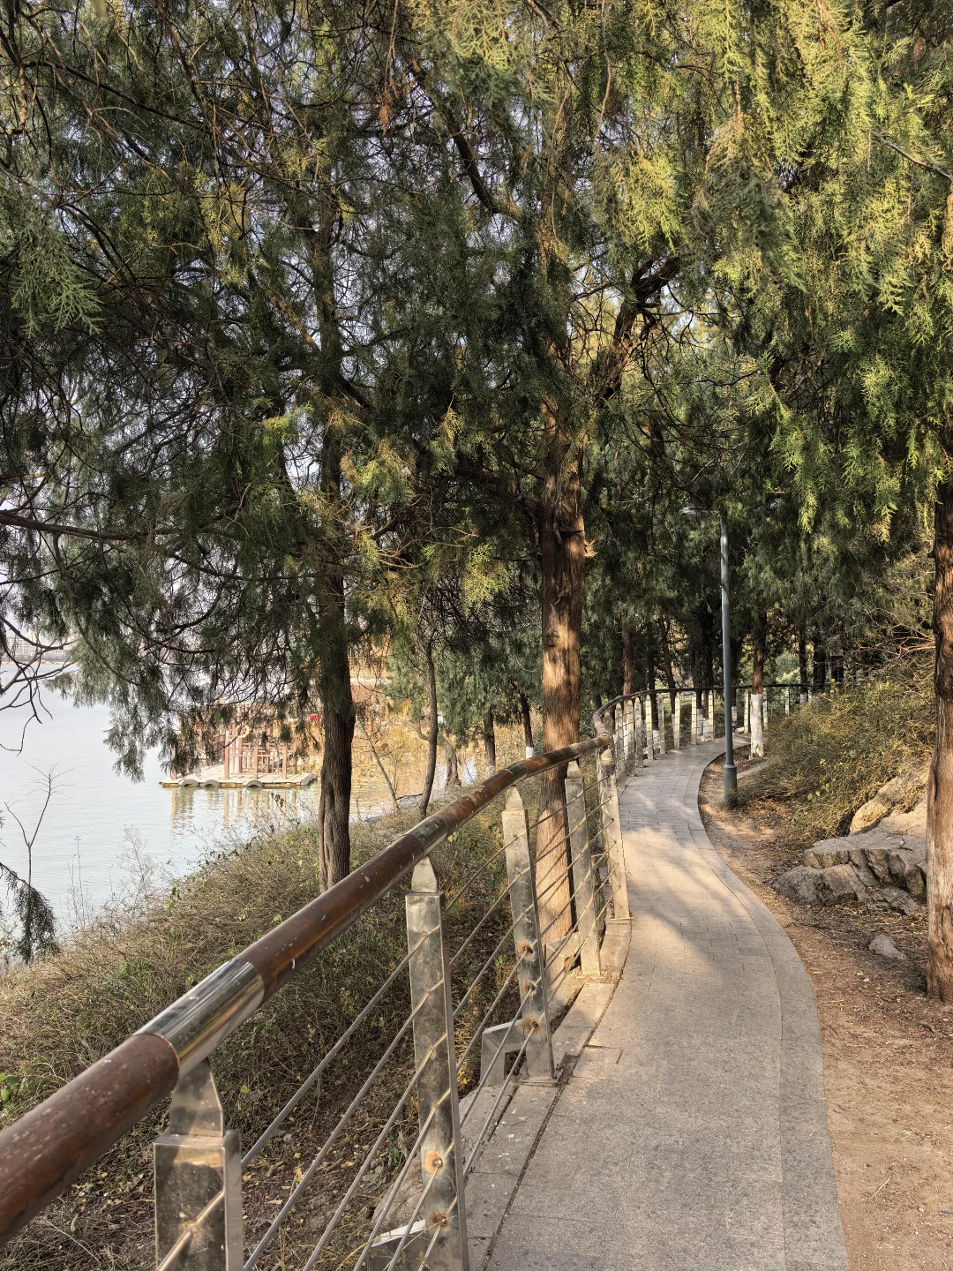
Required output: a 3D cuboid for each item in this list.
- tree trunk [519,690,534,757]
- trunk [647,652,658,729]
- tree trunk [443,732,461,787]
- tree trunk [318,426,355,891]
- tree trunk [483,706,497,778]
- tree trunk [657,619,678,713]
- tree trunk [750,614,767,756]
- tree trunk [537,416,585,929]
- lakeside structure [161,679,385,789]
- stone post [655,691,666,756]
[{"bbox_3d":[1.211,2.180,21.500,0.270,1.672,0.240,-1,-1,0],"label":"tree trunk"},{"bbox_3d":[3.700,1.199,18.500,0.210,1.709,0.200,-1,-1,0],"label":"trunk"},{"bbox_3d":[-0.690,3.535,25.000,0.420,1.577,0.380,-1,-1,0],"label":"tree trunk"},{"bbox_3d":[-1.239,0.220,7.800,0.290,4.139,0.290,-1,-1,0],"label":"tree trunk"},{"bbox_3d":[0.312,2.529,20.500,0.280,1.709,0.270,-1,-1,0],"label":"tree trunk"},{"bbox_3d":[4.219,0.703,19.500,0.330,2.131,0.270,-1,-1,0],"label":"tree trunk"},{"bbox_3d":[4.608,0.795,14.400,0.200,2.418,0.200,-1,-1,0],"label":"tree trunk"},{"bbox_3d":[0.509,0.229,5.350,0.260,3.273,0.250,-1,-1,0],"label":"tree trunk"},{"bbox_3d":[-7.854,3.681,34.000,7.600,3.900,6.000,-1,-1,-6],"label":"lakeside structure"},{"bbox_3d":[3.290,1.574,15.700,0.120,1.114,0.120,-1,-1,34],"label":"stone post"}]

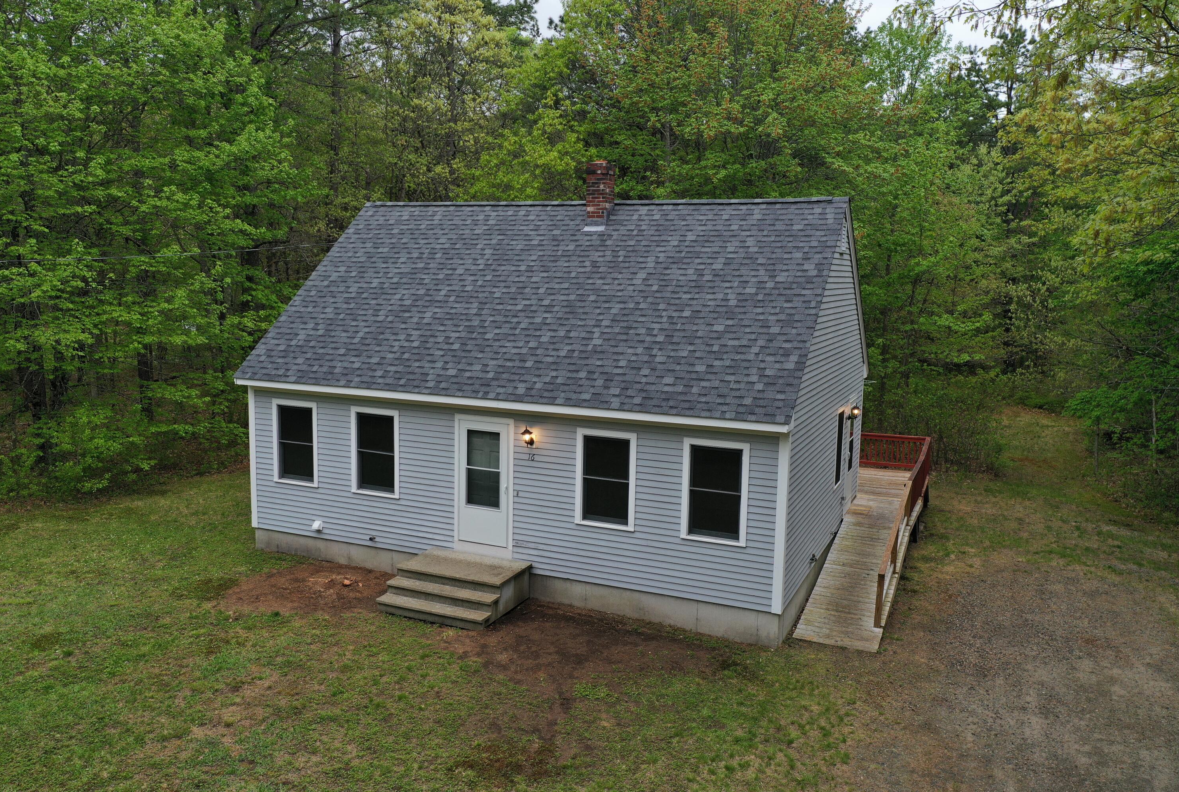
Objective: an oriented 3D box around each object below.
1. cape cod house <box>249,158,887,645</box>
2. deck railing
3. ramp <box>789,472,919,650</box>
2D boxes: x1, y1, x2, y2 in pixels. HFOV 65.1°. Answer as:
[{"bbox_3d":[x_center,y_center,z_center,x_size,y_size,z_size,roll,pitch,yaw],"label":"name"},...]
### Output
[{"bbox_3d":[-0.231,-0.802,17.970,9.960,7.330,8.120,5,9,24],"label":"cape cod house"},{"bbox_3d":[5.474,2.196,18.189,1.740,1.460,9.350,5,9,24],"label":"deck railing"},{"bbox_3d":[5.569,2.721,17.801,1.240,0.630,9.900,5,9,24],"label":"ramp"}]

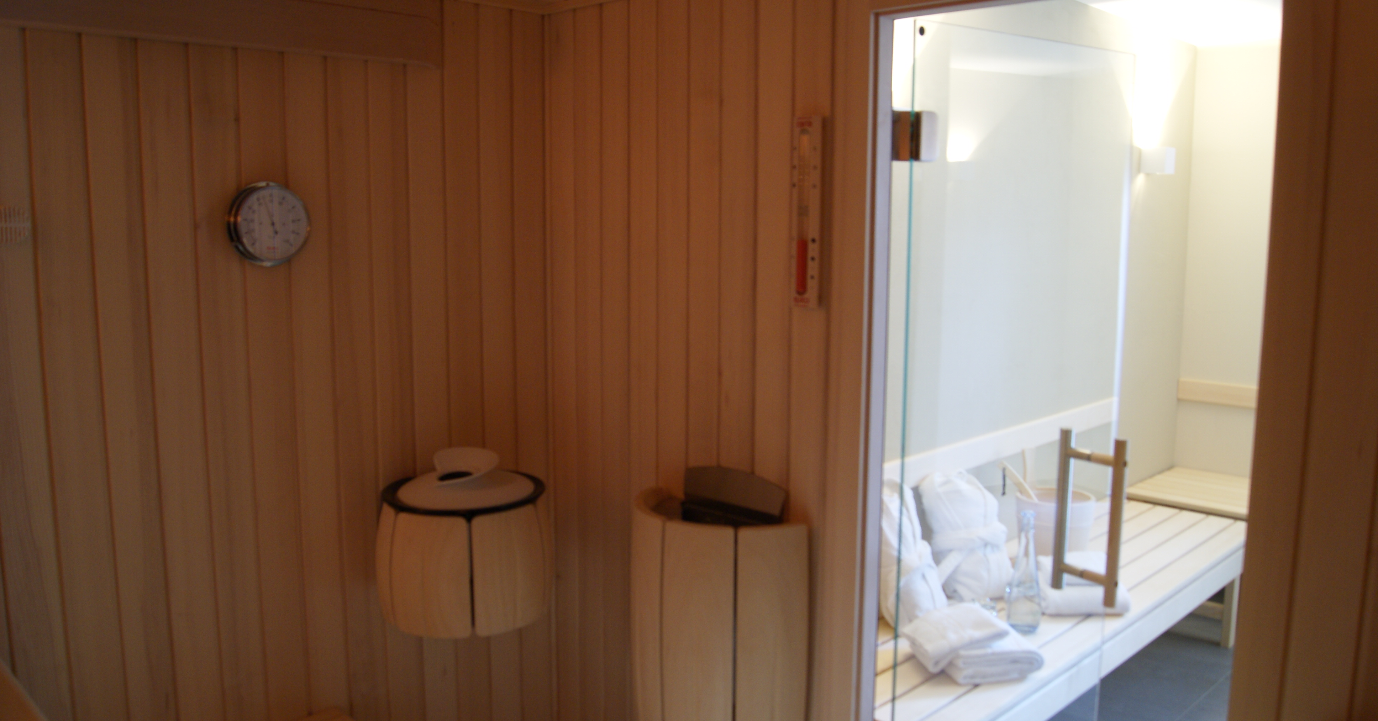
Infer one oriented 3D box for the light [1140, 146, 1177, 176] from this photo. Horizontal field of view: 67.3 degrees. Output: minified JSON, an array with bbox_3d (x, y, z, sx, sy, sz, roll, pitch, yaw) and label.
[{"bbox_3d":[1.860,-0.791,4.110,0.100,0.100,0.100,-7,11,-44],"label":"light"}]

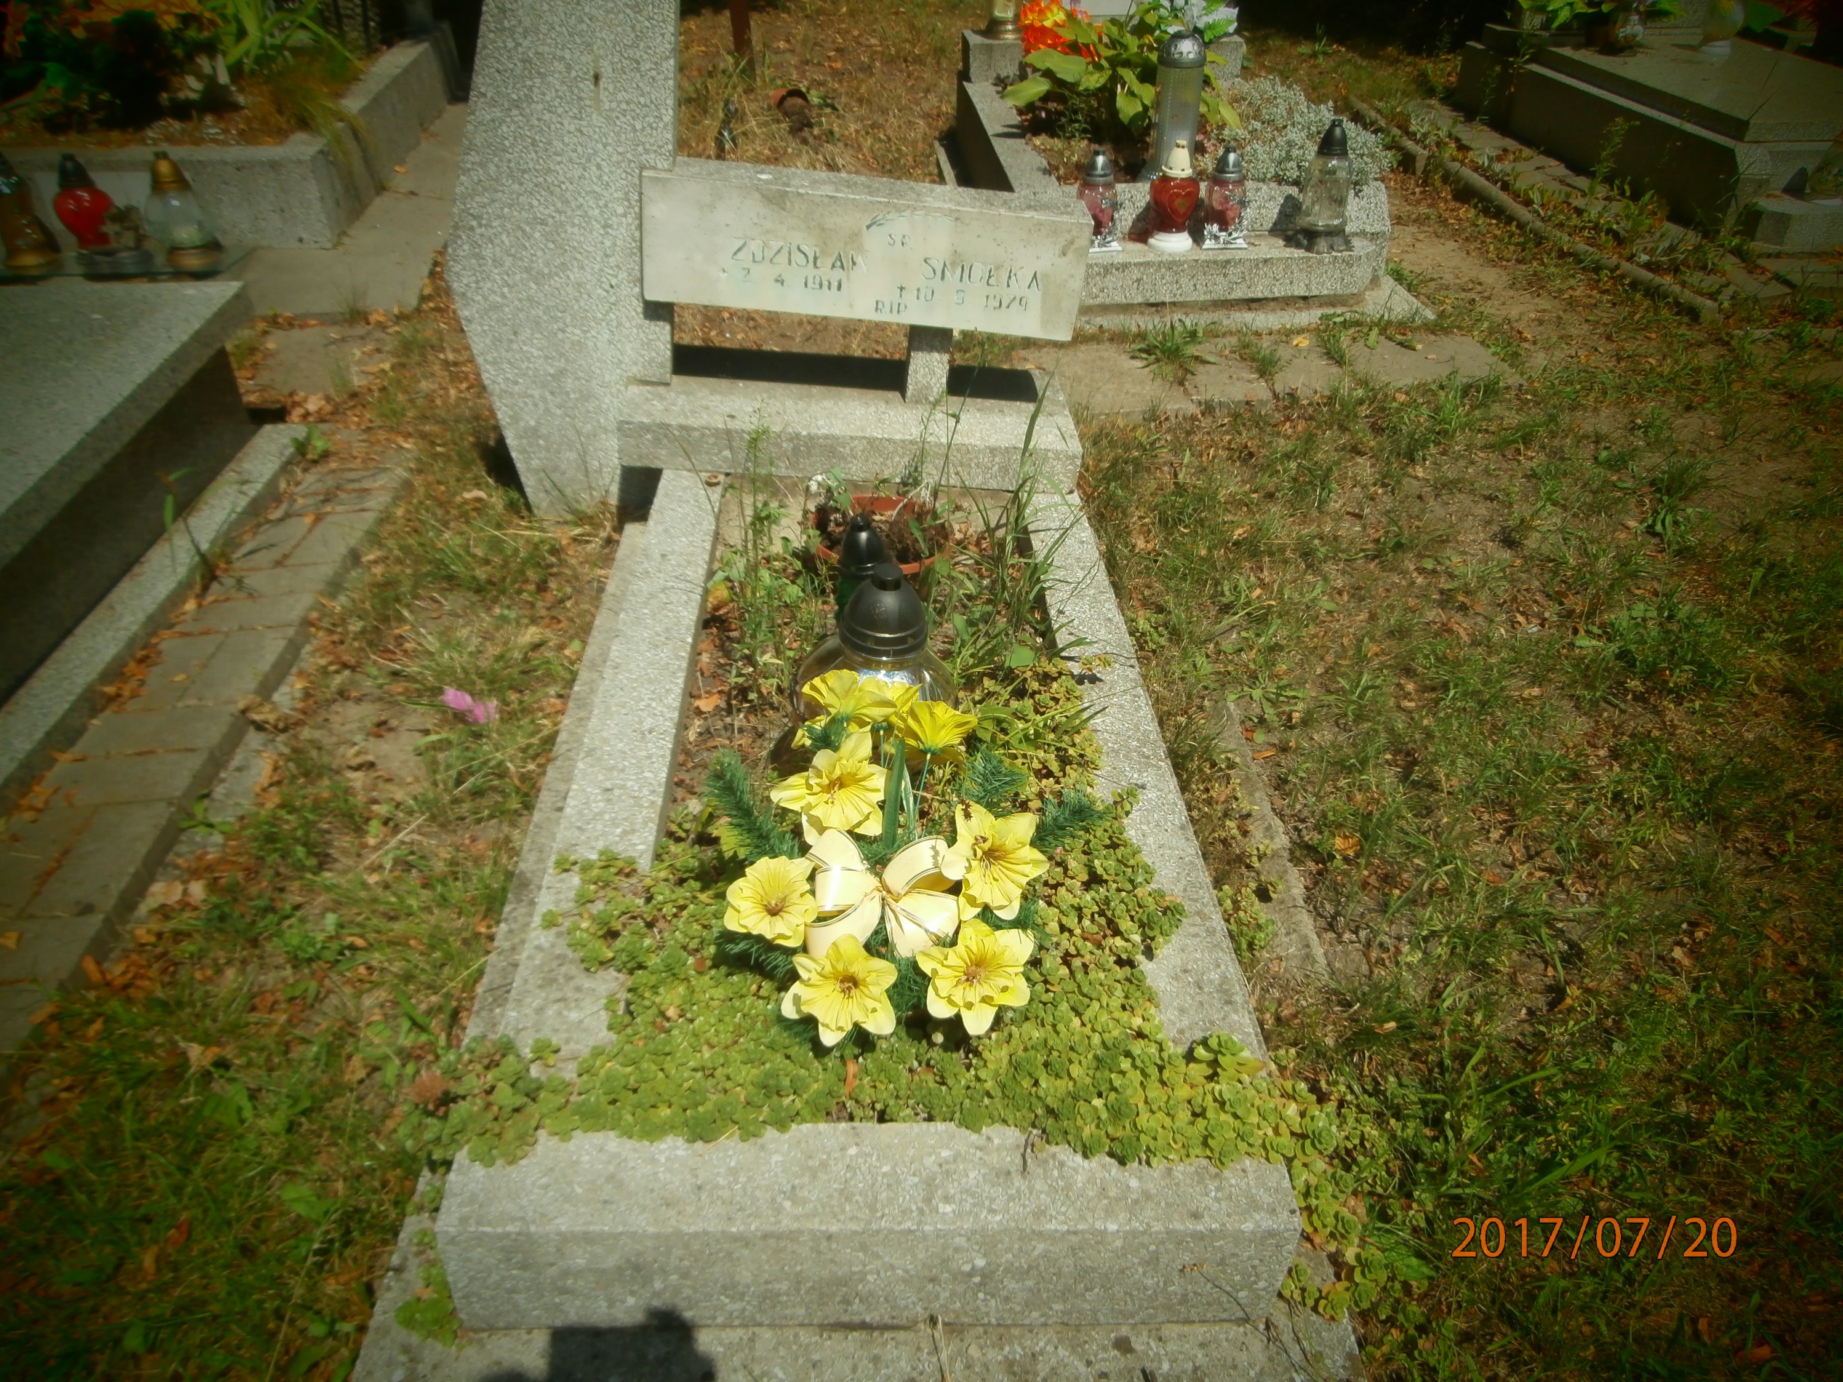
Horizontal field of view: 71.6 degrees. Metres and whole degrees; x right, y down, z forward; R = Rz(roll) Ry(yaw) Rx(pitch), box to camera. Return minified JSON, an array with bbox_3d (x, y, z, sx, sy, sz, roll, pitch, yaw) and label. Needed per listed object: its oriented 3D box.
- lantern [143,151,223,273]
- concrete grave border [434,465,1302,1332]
[{"bbox_3d":[-2.108,-1.367,3.630,0.151,0.304,0.151,0,35,0],"label":"lantern"},{"bbox_3d":[-0.068,0.097,1.847,0.775,0.172,1.608,-1,35,-1],"label":"concrete grave border"}]

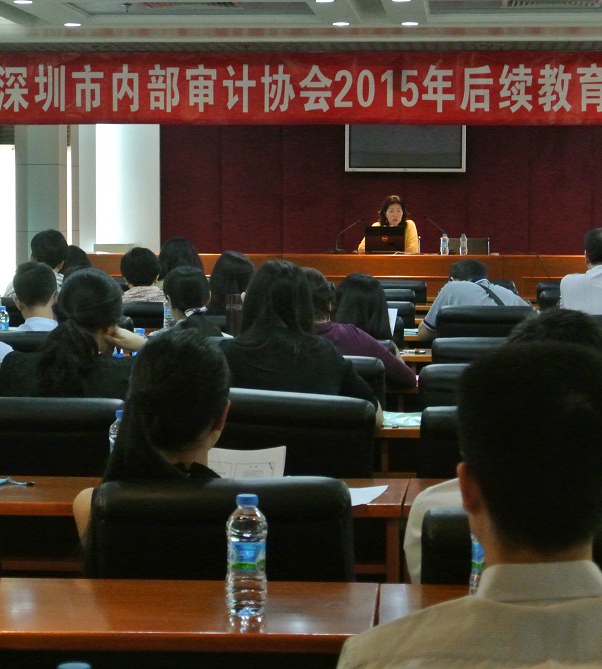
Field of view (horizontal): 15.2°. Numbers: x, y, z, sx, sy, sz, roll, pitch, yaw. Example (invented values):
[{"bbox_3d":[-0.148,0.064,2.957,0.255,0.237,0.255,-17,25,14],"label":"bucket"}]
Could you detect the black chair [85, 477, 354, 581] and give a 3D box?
[{"bbox_3d":[-0.173,0.710,4.398,0.530,0.930,0.580,0,4,-5],"label":"black chair"}]

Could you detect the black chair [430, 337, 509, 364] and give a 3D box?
[{"bbox_3d":[0.700,0.432,8.140,0.530,0.890,0.580,0,3,3],"label":"black chair"}]

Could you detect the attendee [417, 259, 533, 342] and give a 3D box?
[{"bbox_3d":[0.763,0.224,9.881,0.550,1.100,0.820,0,3,3],"label":"attendee"}]

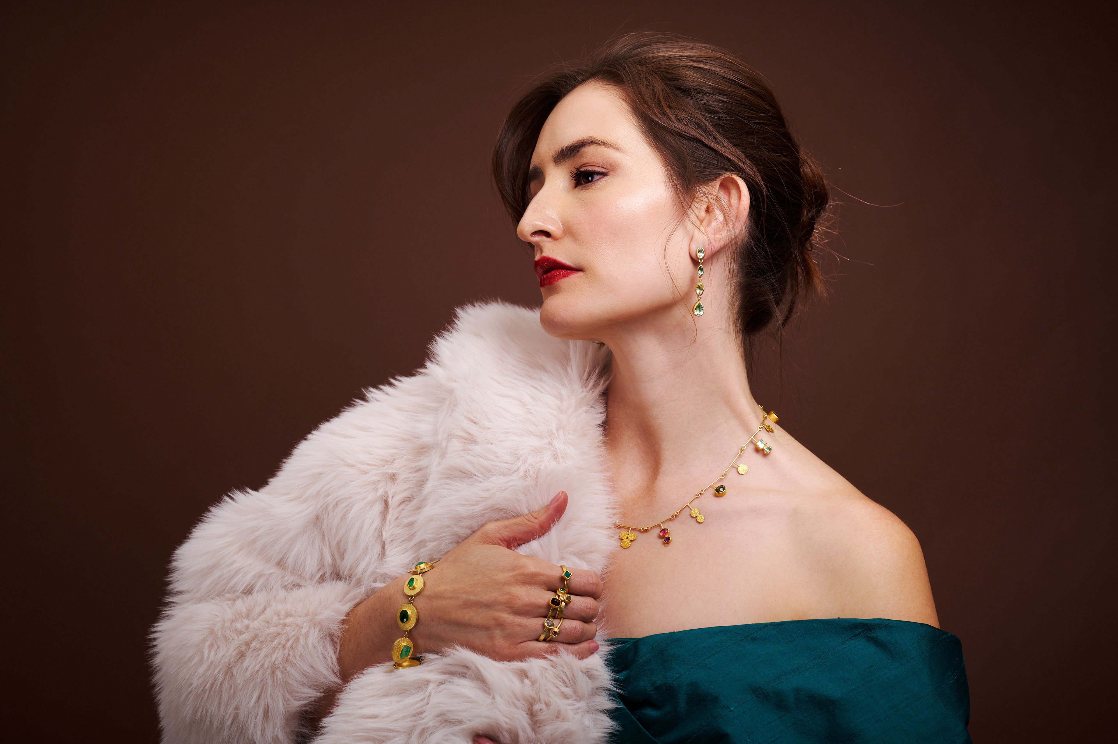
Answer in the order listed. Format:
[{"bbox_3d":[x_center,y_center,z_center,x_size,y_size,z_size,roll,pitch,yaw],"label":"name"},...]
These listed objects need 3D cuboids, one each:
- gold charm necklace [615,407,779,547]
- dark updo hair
[{"bbox_3d":[0.086,0.071,1.395,0.160,0.112,0.130,0,0,25],"label":"gold charm necklace"},{"bbox_3d":[0.077,-0.140,1.400,0.240,0.228,0.180,4,-5,-30],"label":"dark updo hair"}]

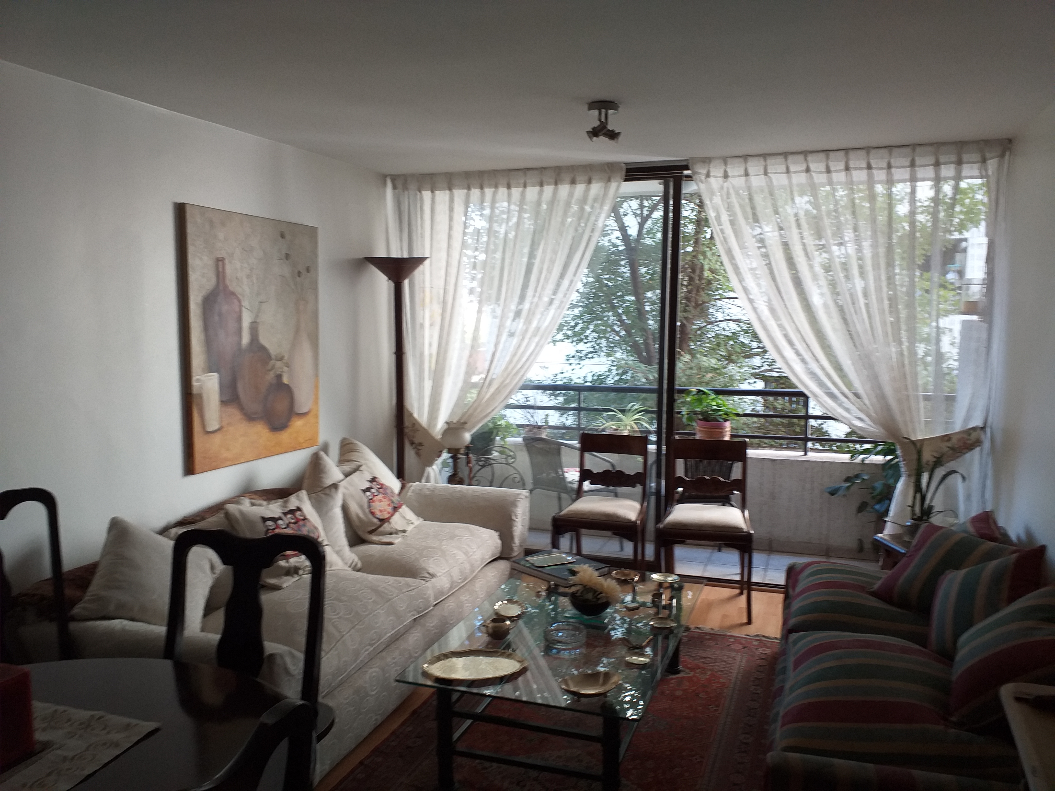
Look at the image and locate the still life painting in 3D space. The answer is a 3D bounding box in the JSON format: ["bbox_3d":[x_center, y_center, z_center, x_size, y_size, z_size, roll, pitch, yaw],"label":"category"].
[{"bbox_3d":[-1.290,-0.272,3.809,0.035,1.160,0.945,2,6,19],"label":"still life painting"}]

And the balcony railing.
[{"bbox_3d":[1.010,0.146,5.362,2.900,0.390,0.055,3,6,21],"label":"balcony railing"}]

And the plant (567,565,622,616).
[{"bbox_3d":[0.248,0.729,2.958,0.195,0.180,0.160,1,6,5],"label":"plant"}]

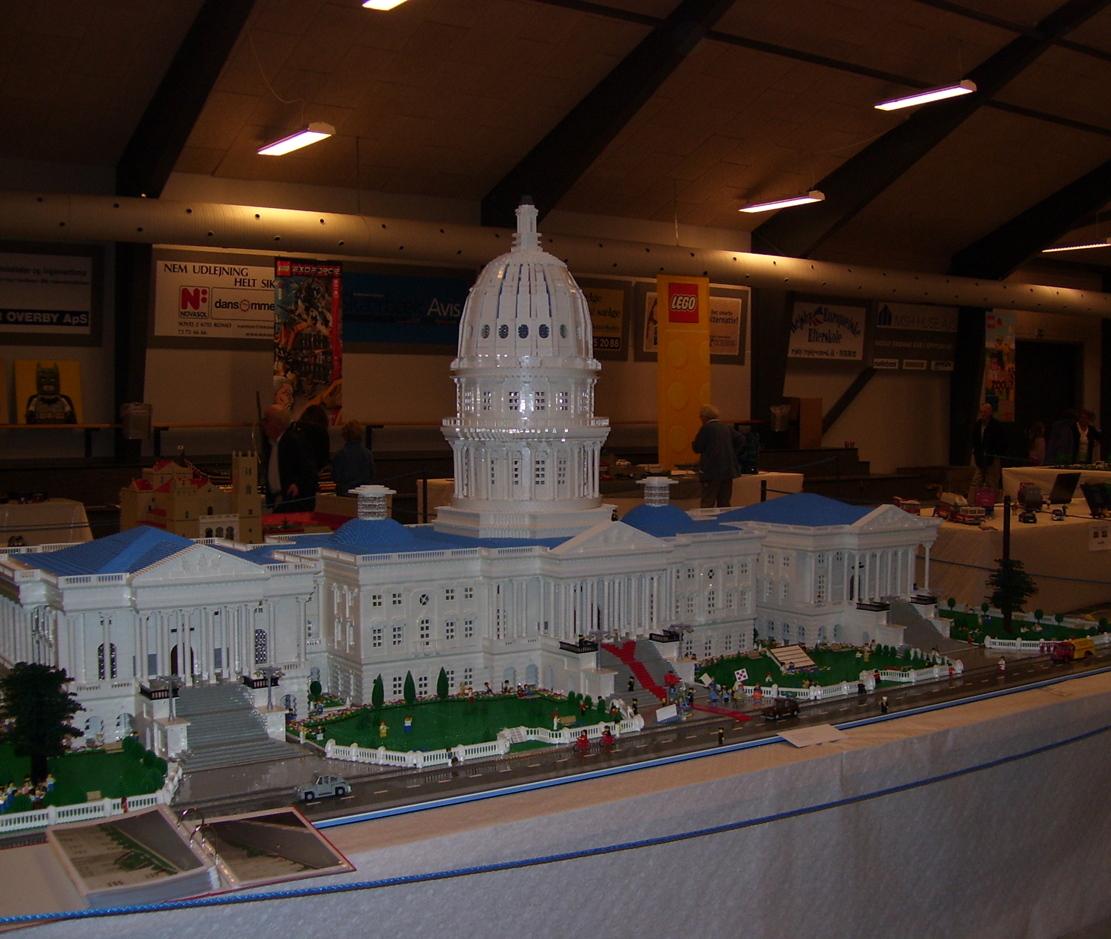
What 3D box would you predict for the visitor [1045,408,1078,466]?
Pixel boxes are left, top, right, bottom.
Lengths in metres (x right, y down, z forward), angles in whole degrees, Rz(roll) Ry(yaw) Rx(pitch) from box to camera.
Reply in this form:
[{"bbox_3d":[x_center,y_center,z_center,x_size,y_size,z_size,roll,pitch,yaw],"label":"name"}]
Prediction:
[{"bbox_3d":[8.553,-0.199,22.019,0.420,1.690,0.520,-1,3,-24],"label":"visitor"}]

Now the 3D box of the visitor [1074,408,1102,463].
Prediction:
[{"bbox_3d":[8.999,-0.194,22.019,0.520,1.680,0.360,1,2,18],"label":"visitor"}]

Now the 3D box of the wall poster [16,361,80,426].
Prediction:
[{"bbox_3d":[-5.979,-0.907,15.350,0.750,0.750,0.030,-2,-5,-35],"label":"wall poster"}]

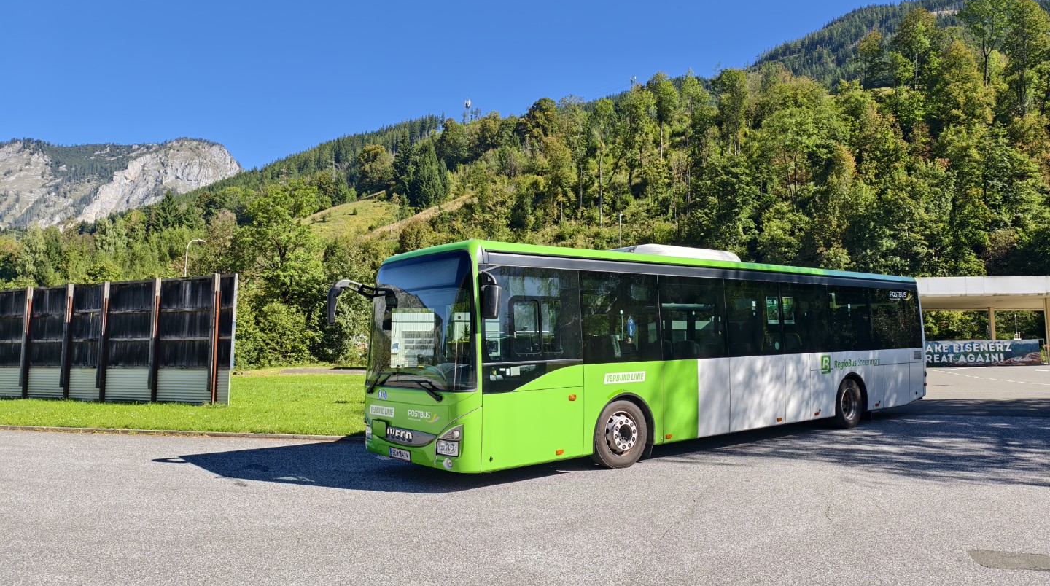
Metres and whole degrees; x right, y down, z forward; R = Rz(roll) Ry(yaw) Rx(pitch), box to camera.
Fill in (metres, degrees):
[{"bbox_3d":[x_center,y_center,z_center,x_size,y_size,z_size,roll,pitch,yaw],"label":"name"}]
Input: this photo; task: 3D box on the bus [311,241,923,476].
[{"bbox_3d":[3.090,0.943,12.504,12.200,3.250,2.750,2,-5,-38],"label":"bus"}]

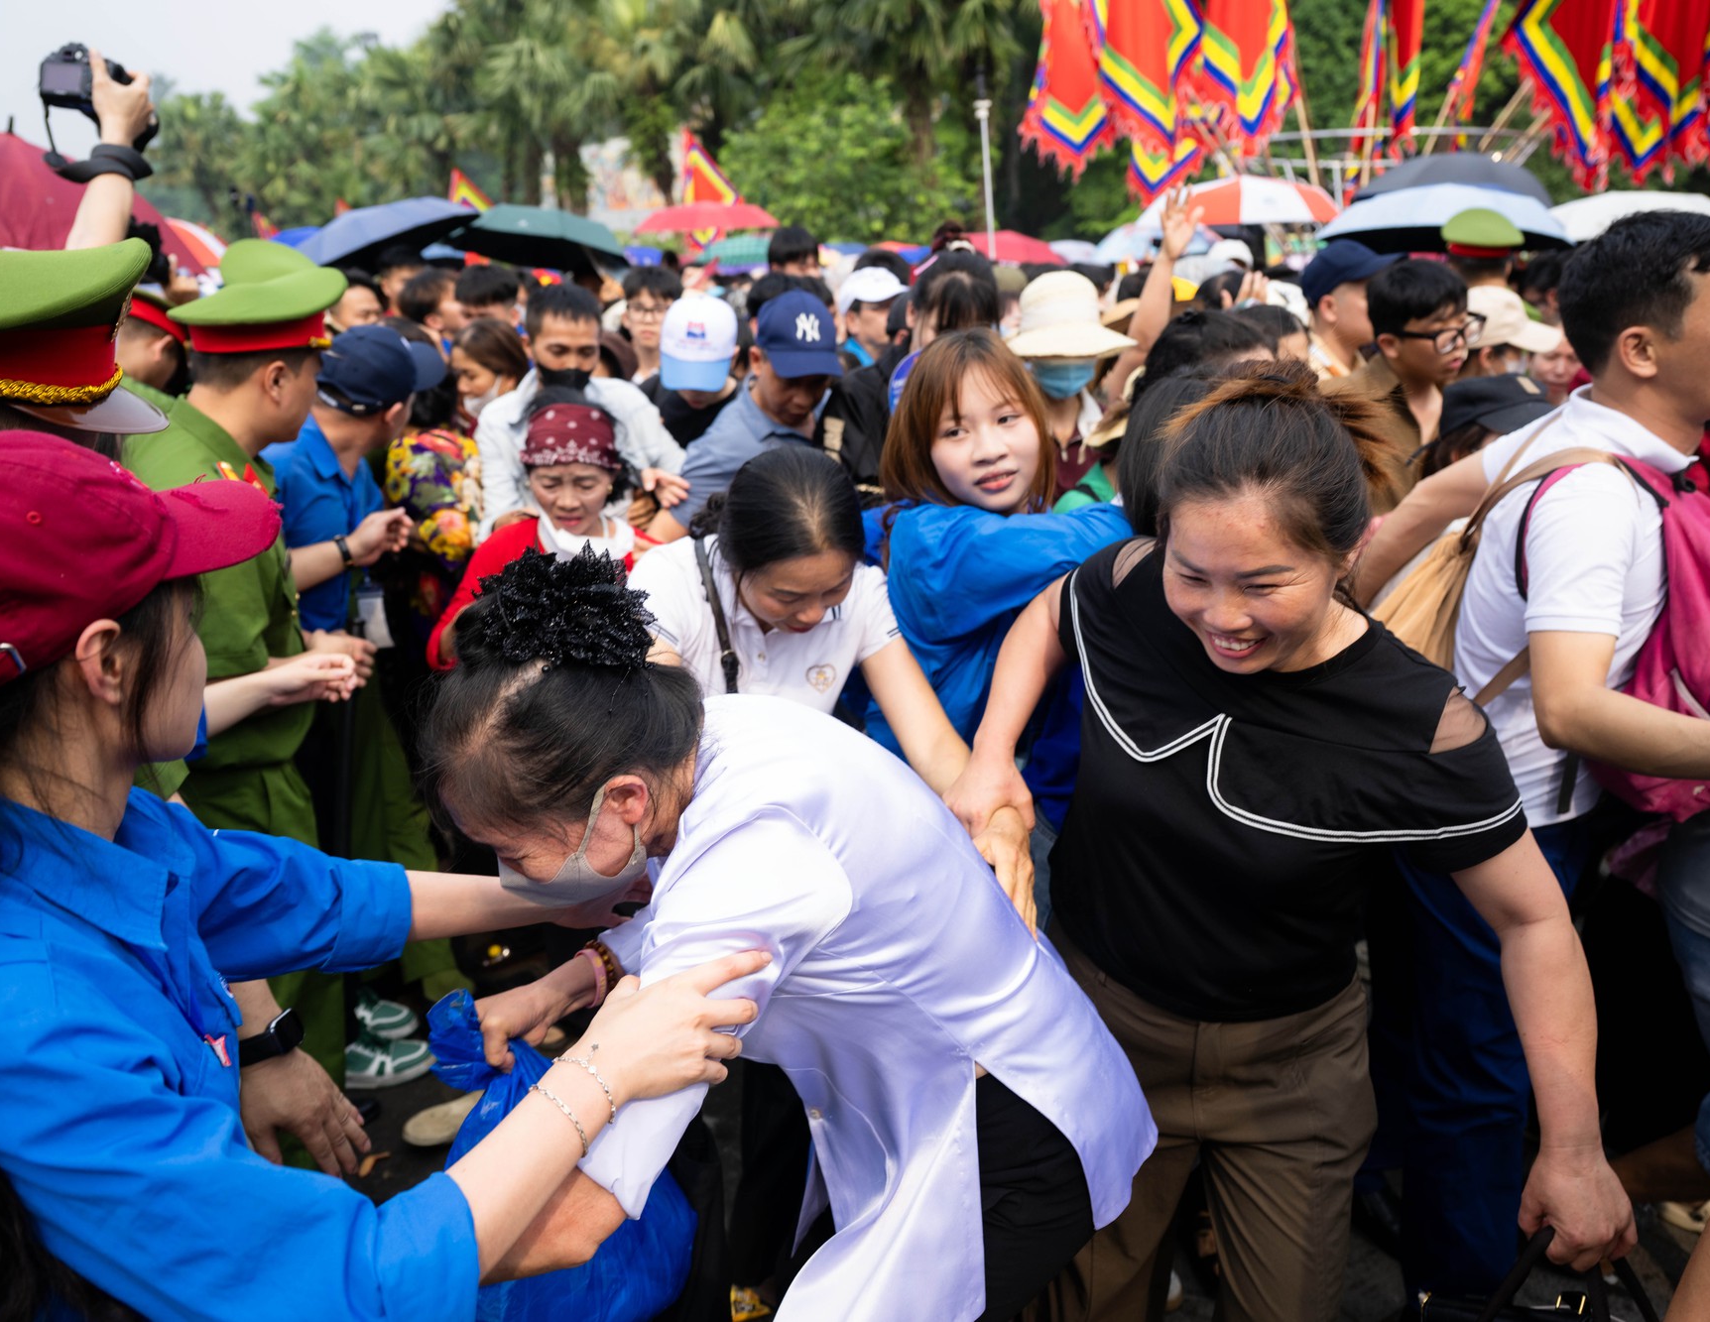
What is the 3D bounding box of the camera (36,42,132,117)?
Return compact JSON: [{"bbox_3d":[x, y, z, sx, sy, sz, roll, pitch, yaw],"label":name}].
[{"bbox_3d":[-1.248,-0.950,2.150,0.140,0.105,0.130,-5,18,-11],"label":"camera"}]

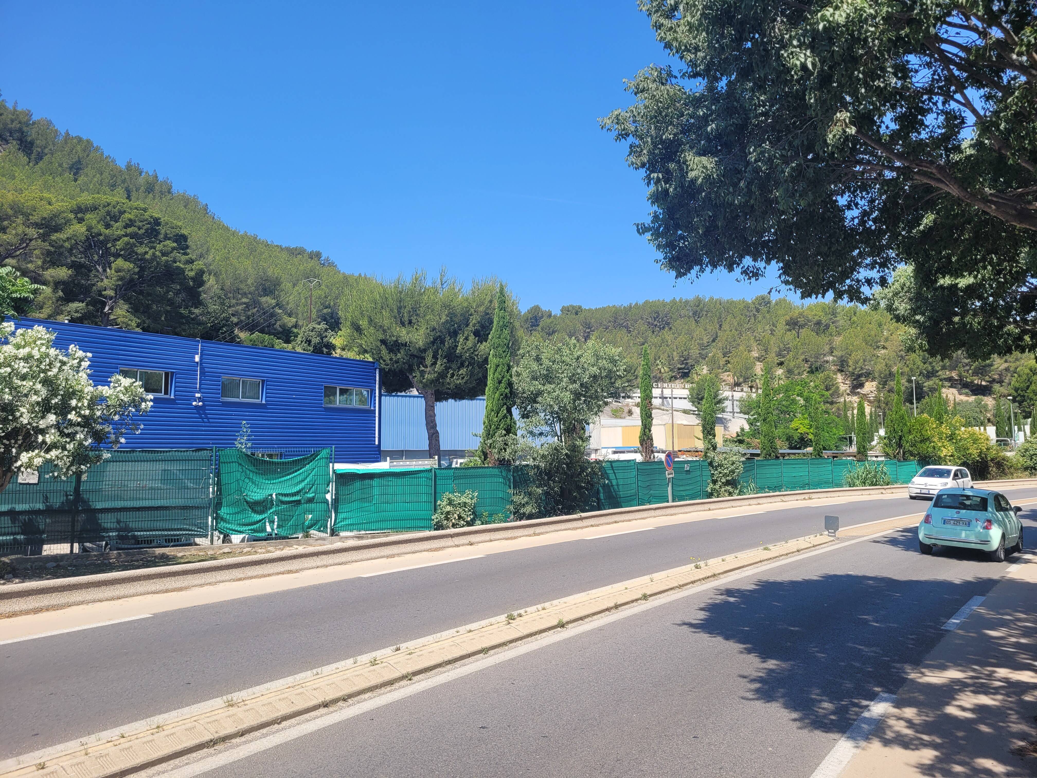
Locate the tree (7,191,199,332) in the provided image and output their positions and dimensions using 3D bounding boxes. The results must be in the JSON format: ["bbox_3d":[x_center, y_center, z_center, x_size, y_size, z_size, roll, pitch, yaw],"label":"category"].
[{"bbox_3d":[-31.945,-7.785,60.986,15.000,15.415,13.500,2,-5,-28],"label":"tree"}]

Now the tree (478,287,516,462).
[{"bbox_3d":[-0.637,0.438,22.904,1.200,7.090,1.200,0,-4,-2],"label":"tree"}]

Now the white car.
[{"bbox_3d":[19.150,4.210,35.200,3.580,1.500,1.645,3,-6,-40],"label":"white car"}]

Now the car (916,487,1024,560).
[{"bbox_3d":[10.610,3.090,18.170,1.640,1.490,3.550,-4,-6,41],"label":"car"}]

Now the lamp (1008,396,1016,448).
[{"bbox_3d":[60.307,4.165,95.220,0.750,6.665,0.350,1,-5,-18],"label":"lamp"}]

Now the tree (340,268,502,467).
[{"bbox_3d":[-5.422,-0.609,46.832,10.200,13.155,9.800,0,-4,-7],"label":"tree"}]

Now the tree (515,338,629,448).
[{"bbox_3d":[1.559,1.155,22.646,3.500,5.390,3.400,-1,-4,4],"label":"tree"}]

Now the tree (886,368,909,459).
[{"bbox_3d":[23.188,2.283,47.598,1.450,7.125,1.400,-3,-5,26],"label":"tree"}]

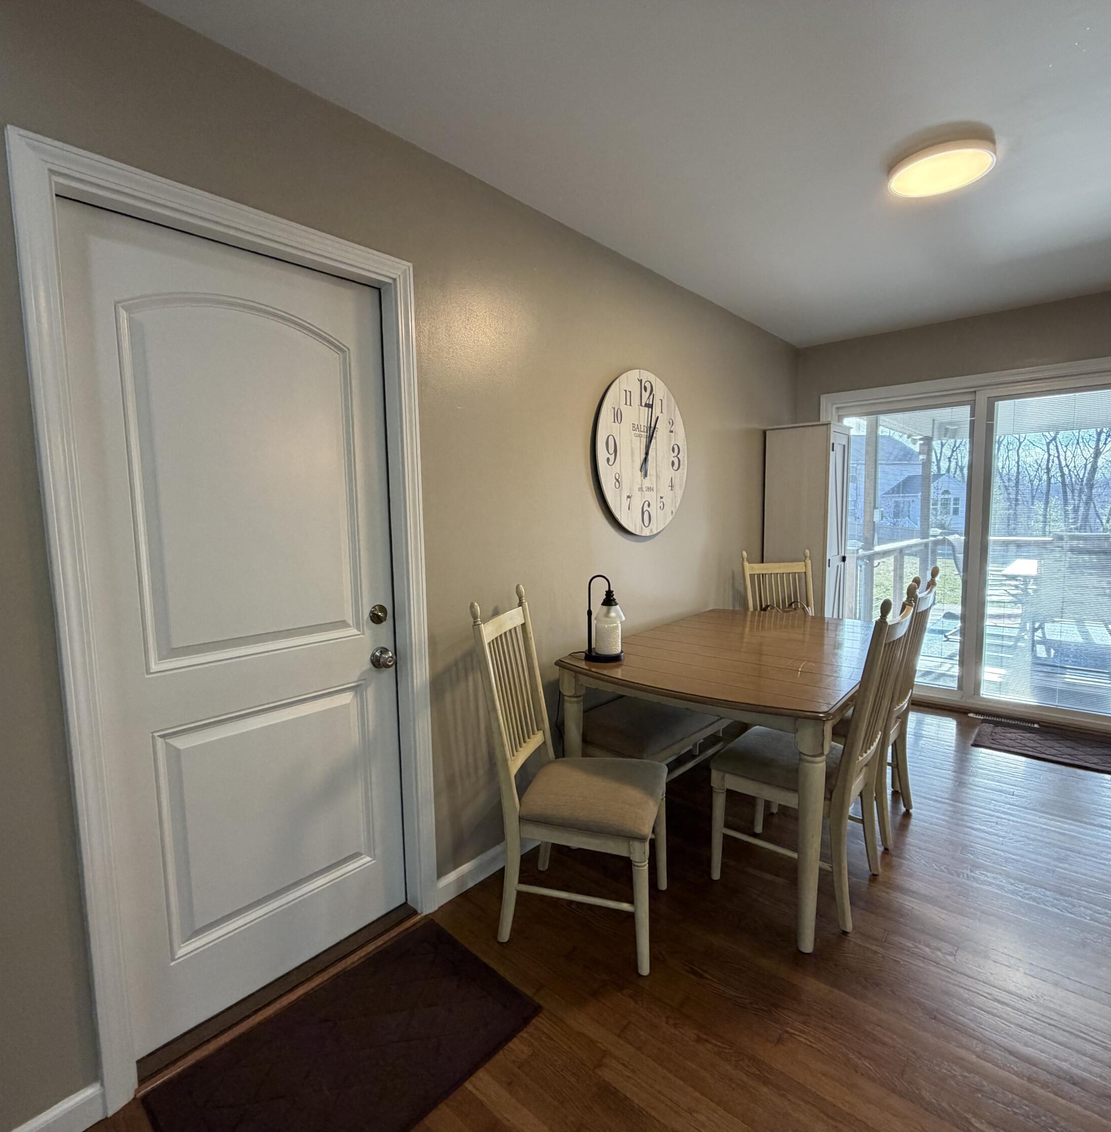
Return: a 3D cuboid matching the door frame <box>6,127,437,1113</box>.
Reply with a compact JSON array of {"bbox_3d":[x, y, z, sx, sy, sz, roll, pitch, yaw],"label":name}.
[{"bbox_3d":[-0.754,0.154,1.647,0.115,2.093,0.932,3,7,41],"label":"door frame"}]

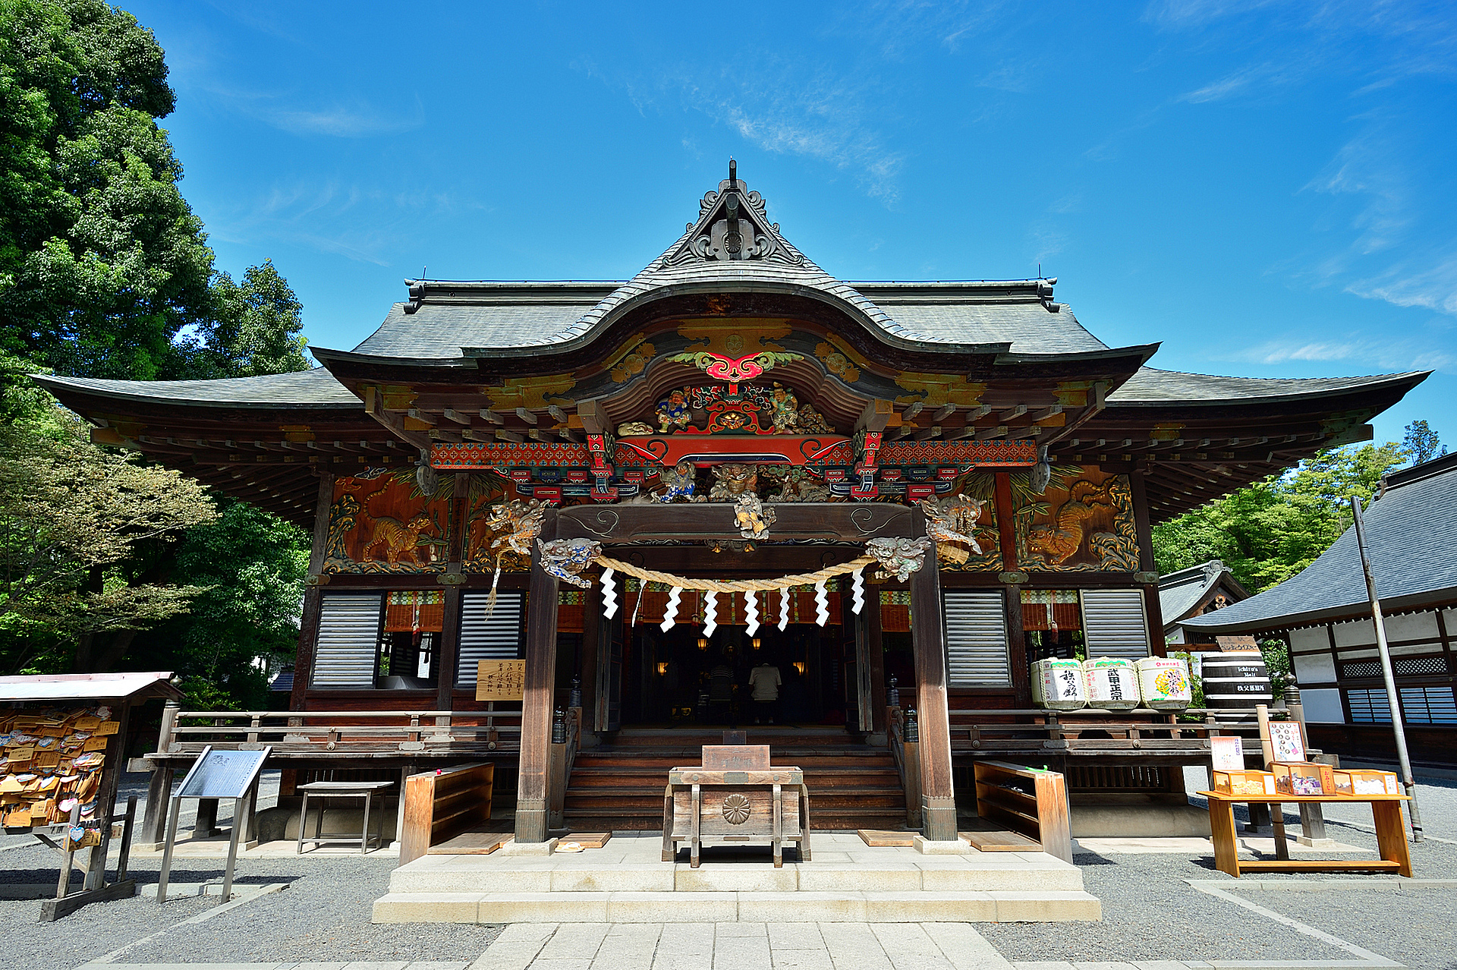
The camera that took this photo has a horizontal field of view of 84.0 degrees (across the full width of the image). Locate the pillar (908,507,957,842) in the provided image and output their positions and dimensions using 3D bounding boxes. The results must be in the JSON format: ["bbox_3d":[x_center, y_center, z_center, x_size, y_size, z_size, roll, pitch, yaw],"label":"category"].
[{"bbox_3d":[1.923,1.741,7.784,0.262,3.070,0.262,0,-15,0],"label":"pillar"}]

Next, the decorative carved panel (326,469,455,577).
[{"bbox_3d":[-4.546,0.480,10.826,1.623,1.425,0.120,0,-14,0],"label":"decorative carved panel"}]

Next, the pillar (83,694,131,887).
[{"bbox_3d":[-4.941,2.445,6.473,0.105,1.447,0.105,1,-15,-5],"label":"pillar"}]

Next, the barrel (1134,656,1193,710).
[{"bbox_3d":[5.224,2.395,9.719,0.610,0.601,0.610,0,-14,0],"label":"barrel"}]

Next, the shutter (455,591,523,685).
[{"bbox_3d":[-3.080,1.990,10.466,0.837,1.252,0.060,0,-14,0],"label":"shutter"}]

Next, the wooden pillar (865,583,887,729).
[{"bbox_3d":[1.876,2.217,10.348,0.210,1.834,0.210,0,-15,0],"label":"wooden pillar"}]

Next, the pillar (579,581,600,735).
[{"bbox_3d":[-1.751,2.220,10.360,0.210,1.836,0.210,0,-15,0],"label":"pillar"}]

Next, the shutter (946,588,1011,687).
[{"bbox_3d":[3.212,1.971,10.450,0.808,1.252,0.060,0,-14,0],"label":"shutter"}]

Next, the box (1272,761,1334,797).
[{"bbox_3d":[5.673,2.903,7.974,0.400,0.267,0.270,0,-15,0],"label":"box"}]

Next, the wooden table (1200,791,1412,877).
[{"bbox_3d":[5.427,3.269,7.603,1.782,0.680,0.460,0,-15,0],"label":"wooden table"}]

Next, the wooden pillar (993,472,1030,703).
[{"bbox_3d":[3.689,1.405,10.642,0.195,3.290,0.195,0,-15,0],"label":"wooden pillar"}]

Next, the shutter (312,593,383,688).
[{"bbox_3d":[-4.907,1.997,10.440,0.858,1.225,0.060,0,-15,0],"label":"shutter"}]

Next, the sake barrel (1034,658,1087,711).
[{"bbox_3d":[3.972,2.397,9.722,0.610,0.598,0.610,0,-14,0],"label":"sake barrel"}]

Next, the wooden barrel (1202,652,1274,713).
[{"bbox_3d":[6.237,2.506,9.923,0.720,0.850,0.720,0,-15,0],"label":"wooden barrel"}]

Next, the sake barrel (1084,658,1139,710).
[{"bbox_3d":[4.561,2.368,9.625,0.600,0.575,0.600,-3,-15,10],"label":"sake barrel"}]

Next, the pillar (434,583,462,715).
[{"bbox_3d":[-3.585,2.185,10.471,0.190,1.800,0.190,0,-15,0],"label":"pillar"}]

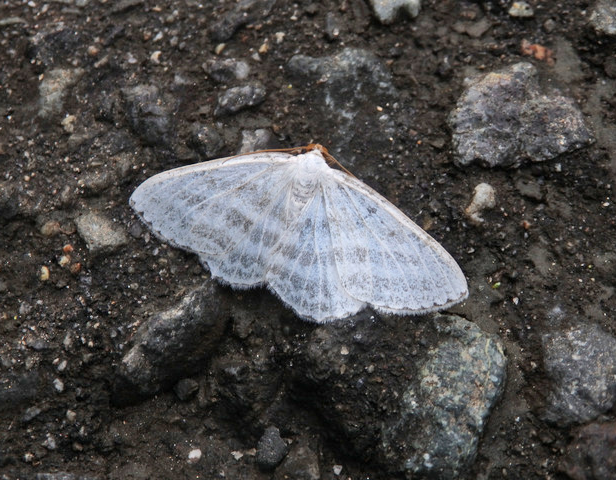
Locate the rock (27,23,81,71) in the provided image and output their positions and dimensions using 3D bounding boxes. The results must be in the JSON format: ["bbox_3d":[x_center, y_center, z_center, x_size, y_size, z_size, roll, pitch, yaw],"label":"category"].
[{"bbox_3d":[-0.032,-0.024,0.153,0.006,0.003,0.005,0,63,0],"label":"rock"}]

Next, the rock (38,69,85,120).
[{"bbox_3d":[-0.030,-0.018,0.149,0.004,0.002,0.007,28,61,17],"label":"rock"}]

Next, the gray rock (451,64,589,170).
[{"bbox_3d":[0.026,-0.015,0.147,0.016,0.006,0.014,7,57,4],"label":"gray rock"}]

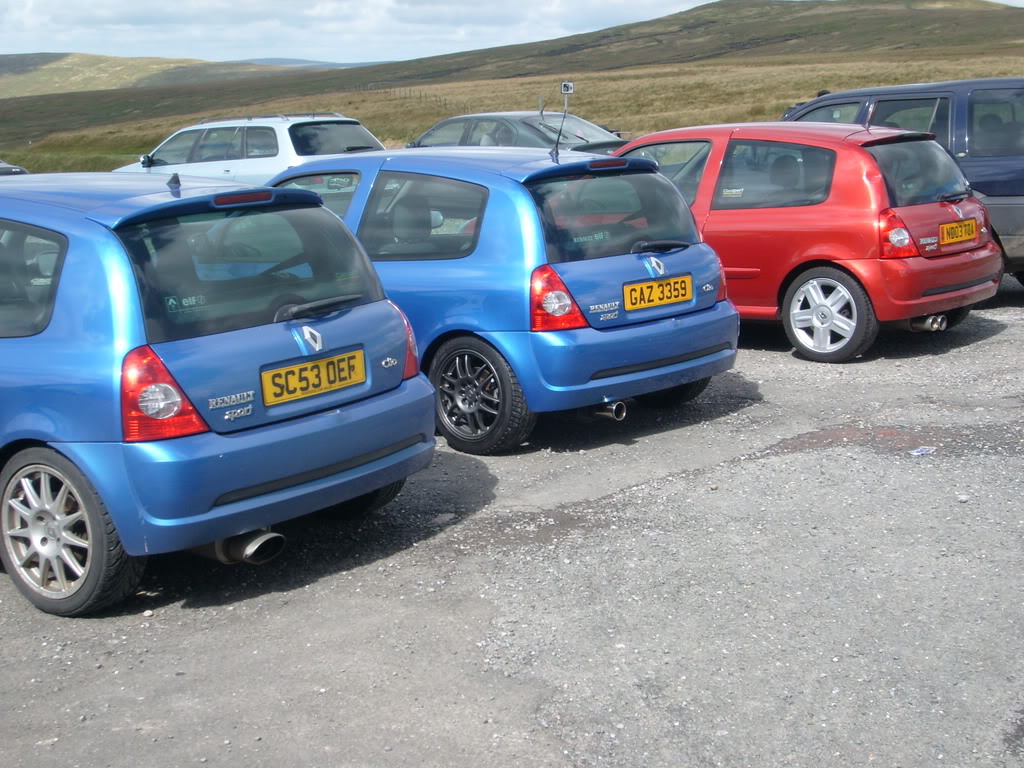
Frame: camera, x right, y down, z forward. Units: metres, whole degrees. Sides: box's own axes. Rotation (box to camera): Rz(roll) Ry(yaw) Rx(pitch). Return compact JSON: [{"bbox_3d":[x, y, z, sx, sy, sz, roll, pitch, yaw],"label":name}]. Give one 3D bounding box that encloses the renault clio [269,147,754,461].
[{"bbox_3d":[-0.631,-0.633,8.669,3.810,1.400,1.670,10,16,42],"label":"renault clio"}]

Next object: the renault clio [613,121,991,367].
[{"bbox_3d":[1.378,-1.124,10.770,3.810,1.400,1.670,9,15,39],"label":"renault clio"}]

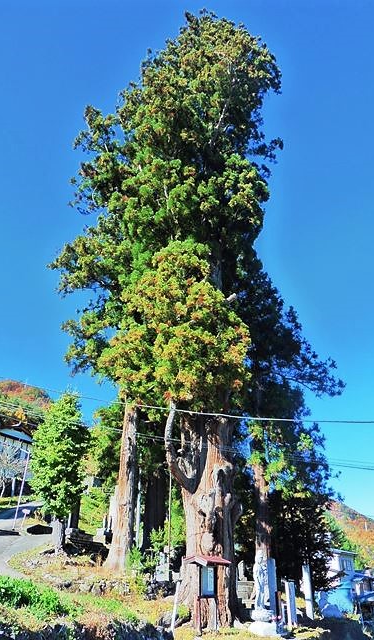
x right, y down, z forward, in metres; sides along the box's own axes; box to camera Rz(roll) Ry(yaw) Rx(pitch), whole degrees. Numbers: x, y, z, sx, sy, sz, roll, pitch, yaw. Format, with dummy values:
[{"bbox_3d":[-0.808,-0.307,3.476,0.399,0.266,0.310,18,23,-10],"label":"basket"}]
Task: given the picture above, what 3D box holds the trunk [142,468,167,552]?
[{"bbox_3d":[-1.570,9.292,21.744,1.013,3.892,1.013,2,-30,-3],"label":"trunk"}]

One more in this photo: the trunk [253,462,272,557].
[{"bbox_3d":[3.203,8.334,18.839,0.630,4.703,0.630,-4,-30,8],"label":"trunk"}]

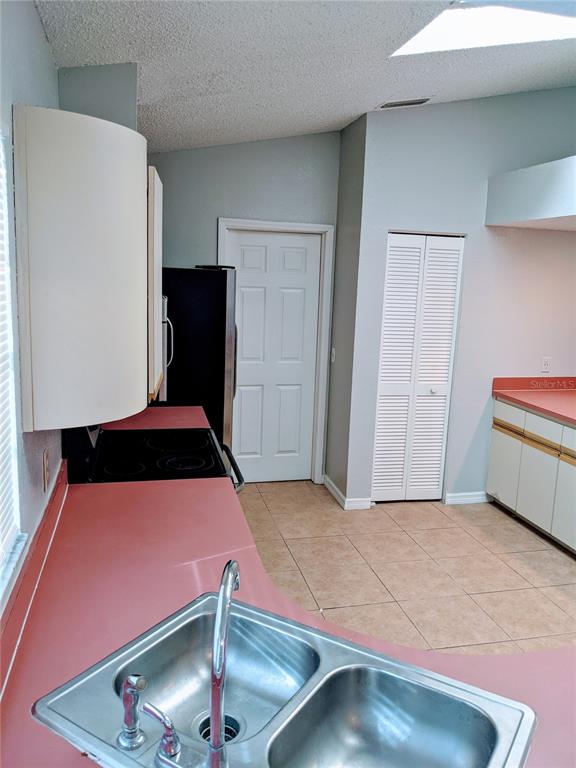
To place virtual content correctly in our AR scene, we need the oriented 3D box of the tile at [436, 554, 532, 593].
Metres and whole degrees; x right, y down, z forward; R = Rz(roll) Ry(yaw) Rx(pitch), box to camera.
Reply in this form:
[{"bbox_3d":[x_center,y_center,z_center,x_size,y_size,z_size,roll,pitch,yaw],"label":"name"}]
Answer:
[{"bbox_3d":[1.174,1.150,3.622,0.427,0.010,0.427,-1,11,-13],"label":"tile"}]

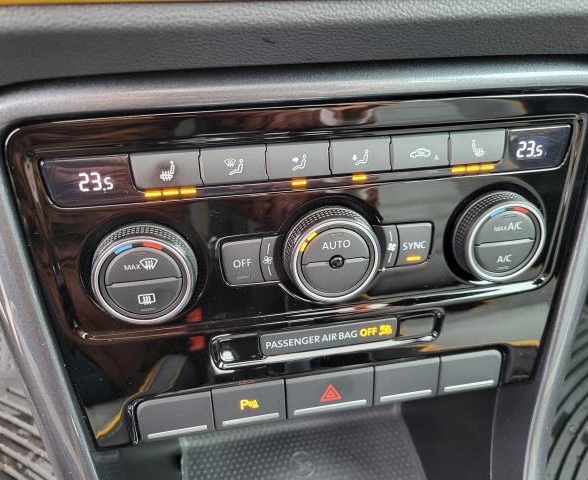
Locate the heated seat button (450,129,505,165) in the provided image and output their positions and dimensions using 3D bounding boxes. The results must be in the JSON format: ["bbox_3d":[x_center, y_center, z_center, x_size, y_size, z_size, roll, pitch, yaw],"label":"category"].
[{"bbox_3d":[0.071,-0.037,0.188,0.023,0.013,0.006,-6,20,-9],"label":"heated seat button"}]

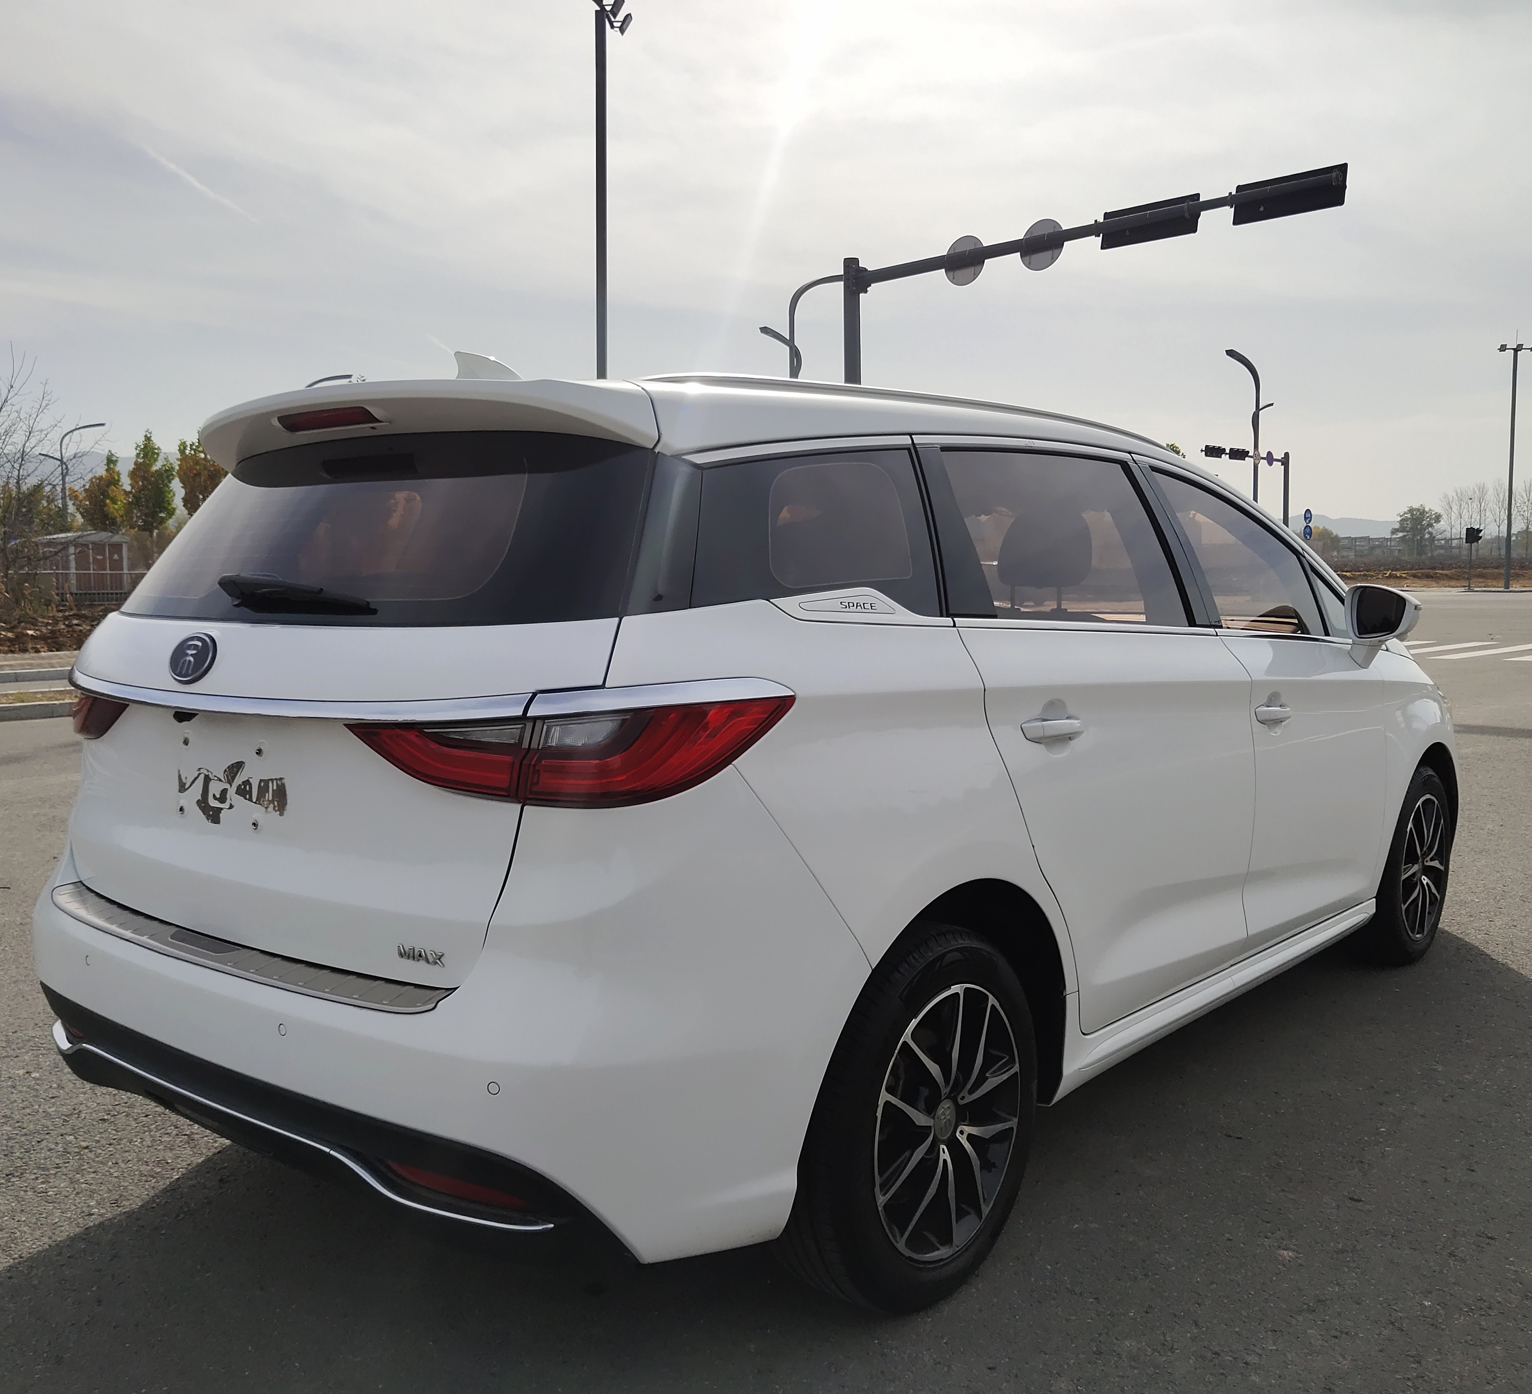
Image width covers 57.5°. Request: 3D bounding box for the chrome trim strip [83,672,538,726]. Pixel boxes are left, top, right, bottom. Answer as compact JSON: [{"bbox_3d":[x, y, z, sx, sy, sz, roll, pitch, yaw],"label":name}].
[{"bbox_3d":[-0.884,-0.004,2.295,1.390,0.045,0.130,2,5,40],"label":"chrome trim strip"}]

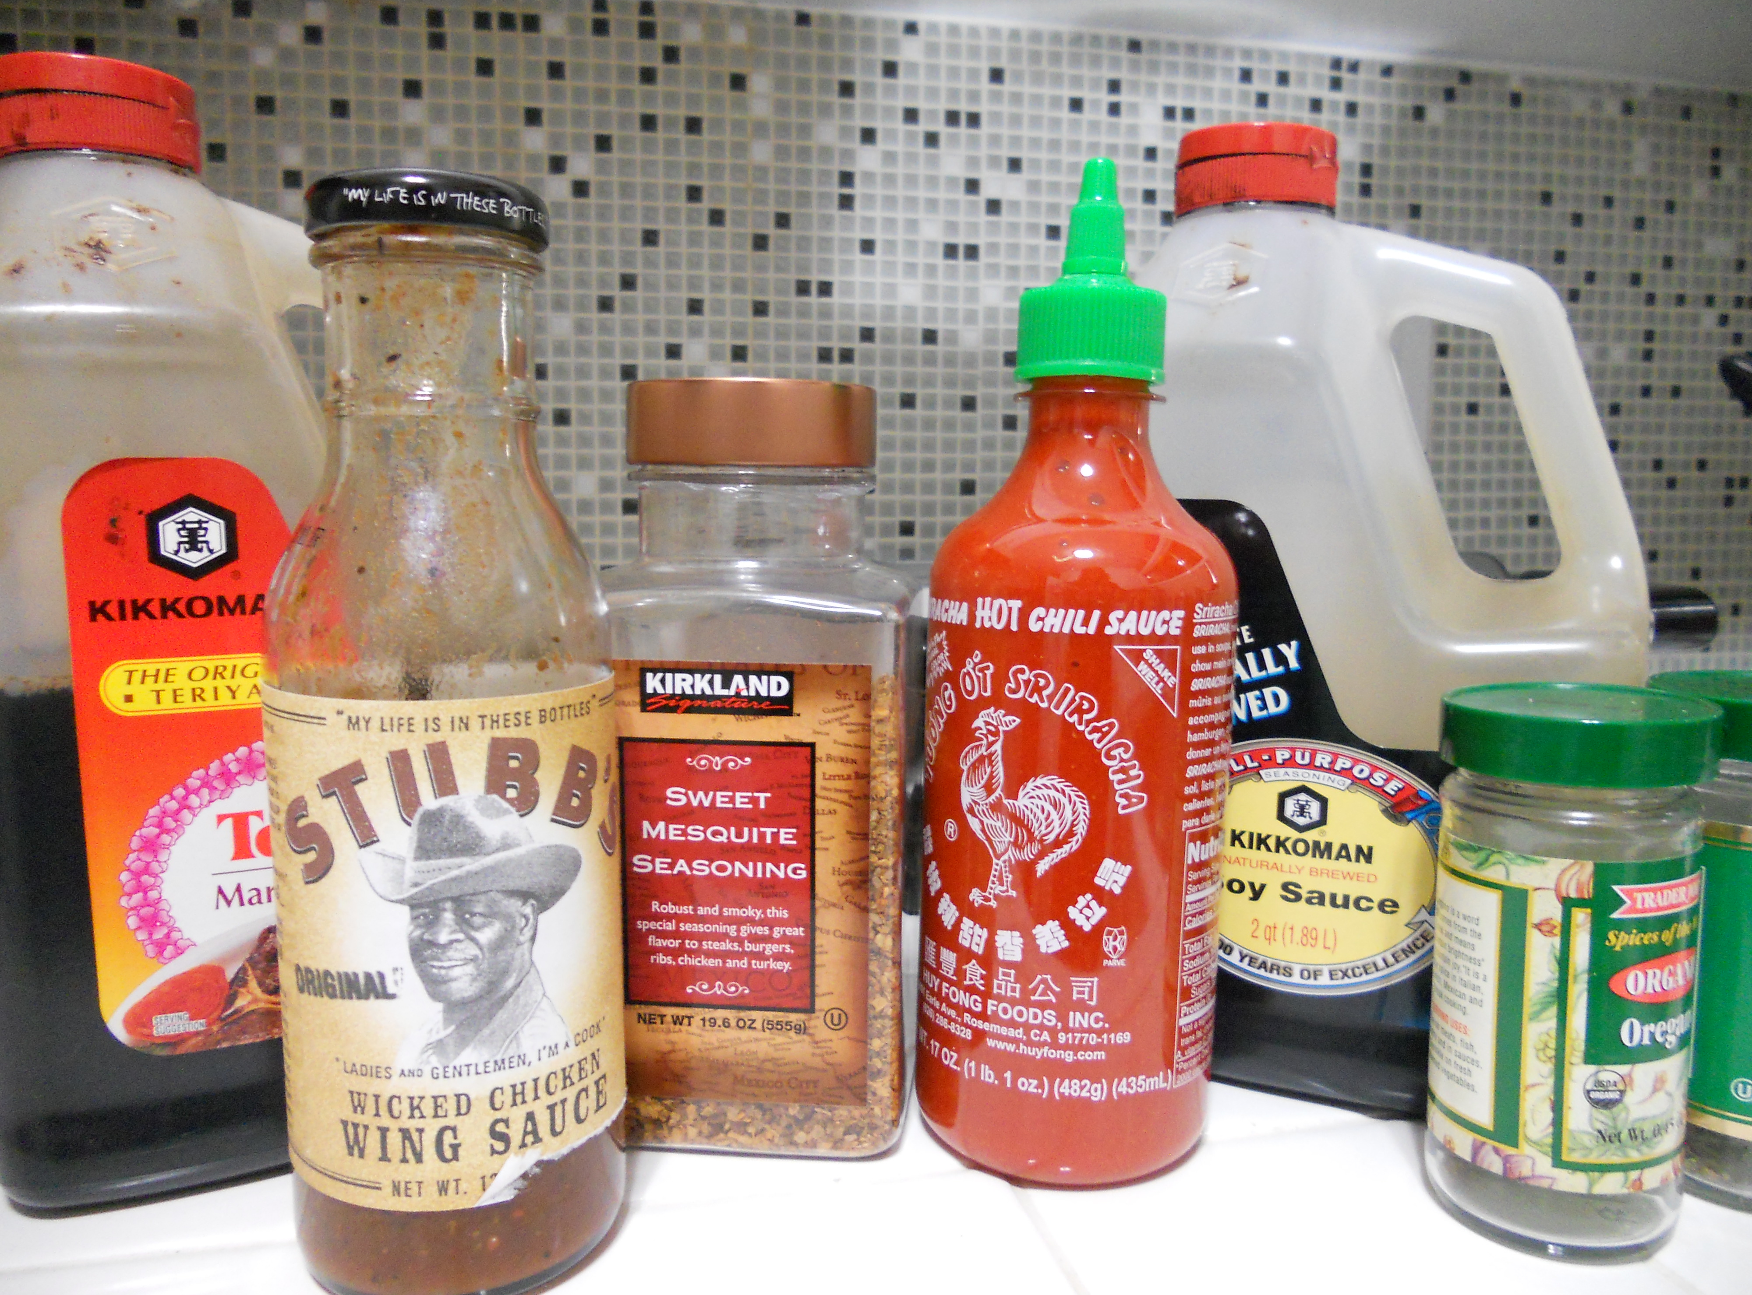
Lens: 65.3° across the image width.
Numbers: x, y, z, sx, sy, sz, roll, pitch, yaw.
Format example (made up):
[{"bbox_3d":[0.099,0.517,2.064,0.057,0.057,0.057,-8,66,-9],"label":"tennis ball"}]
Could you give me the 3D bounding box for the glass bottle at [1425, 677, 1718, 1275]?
[{"bbox_3d":[0.143,0.064,0.285,0.051,0.107,0.051,0,7,0],"label":"glass bottle"}]

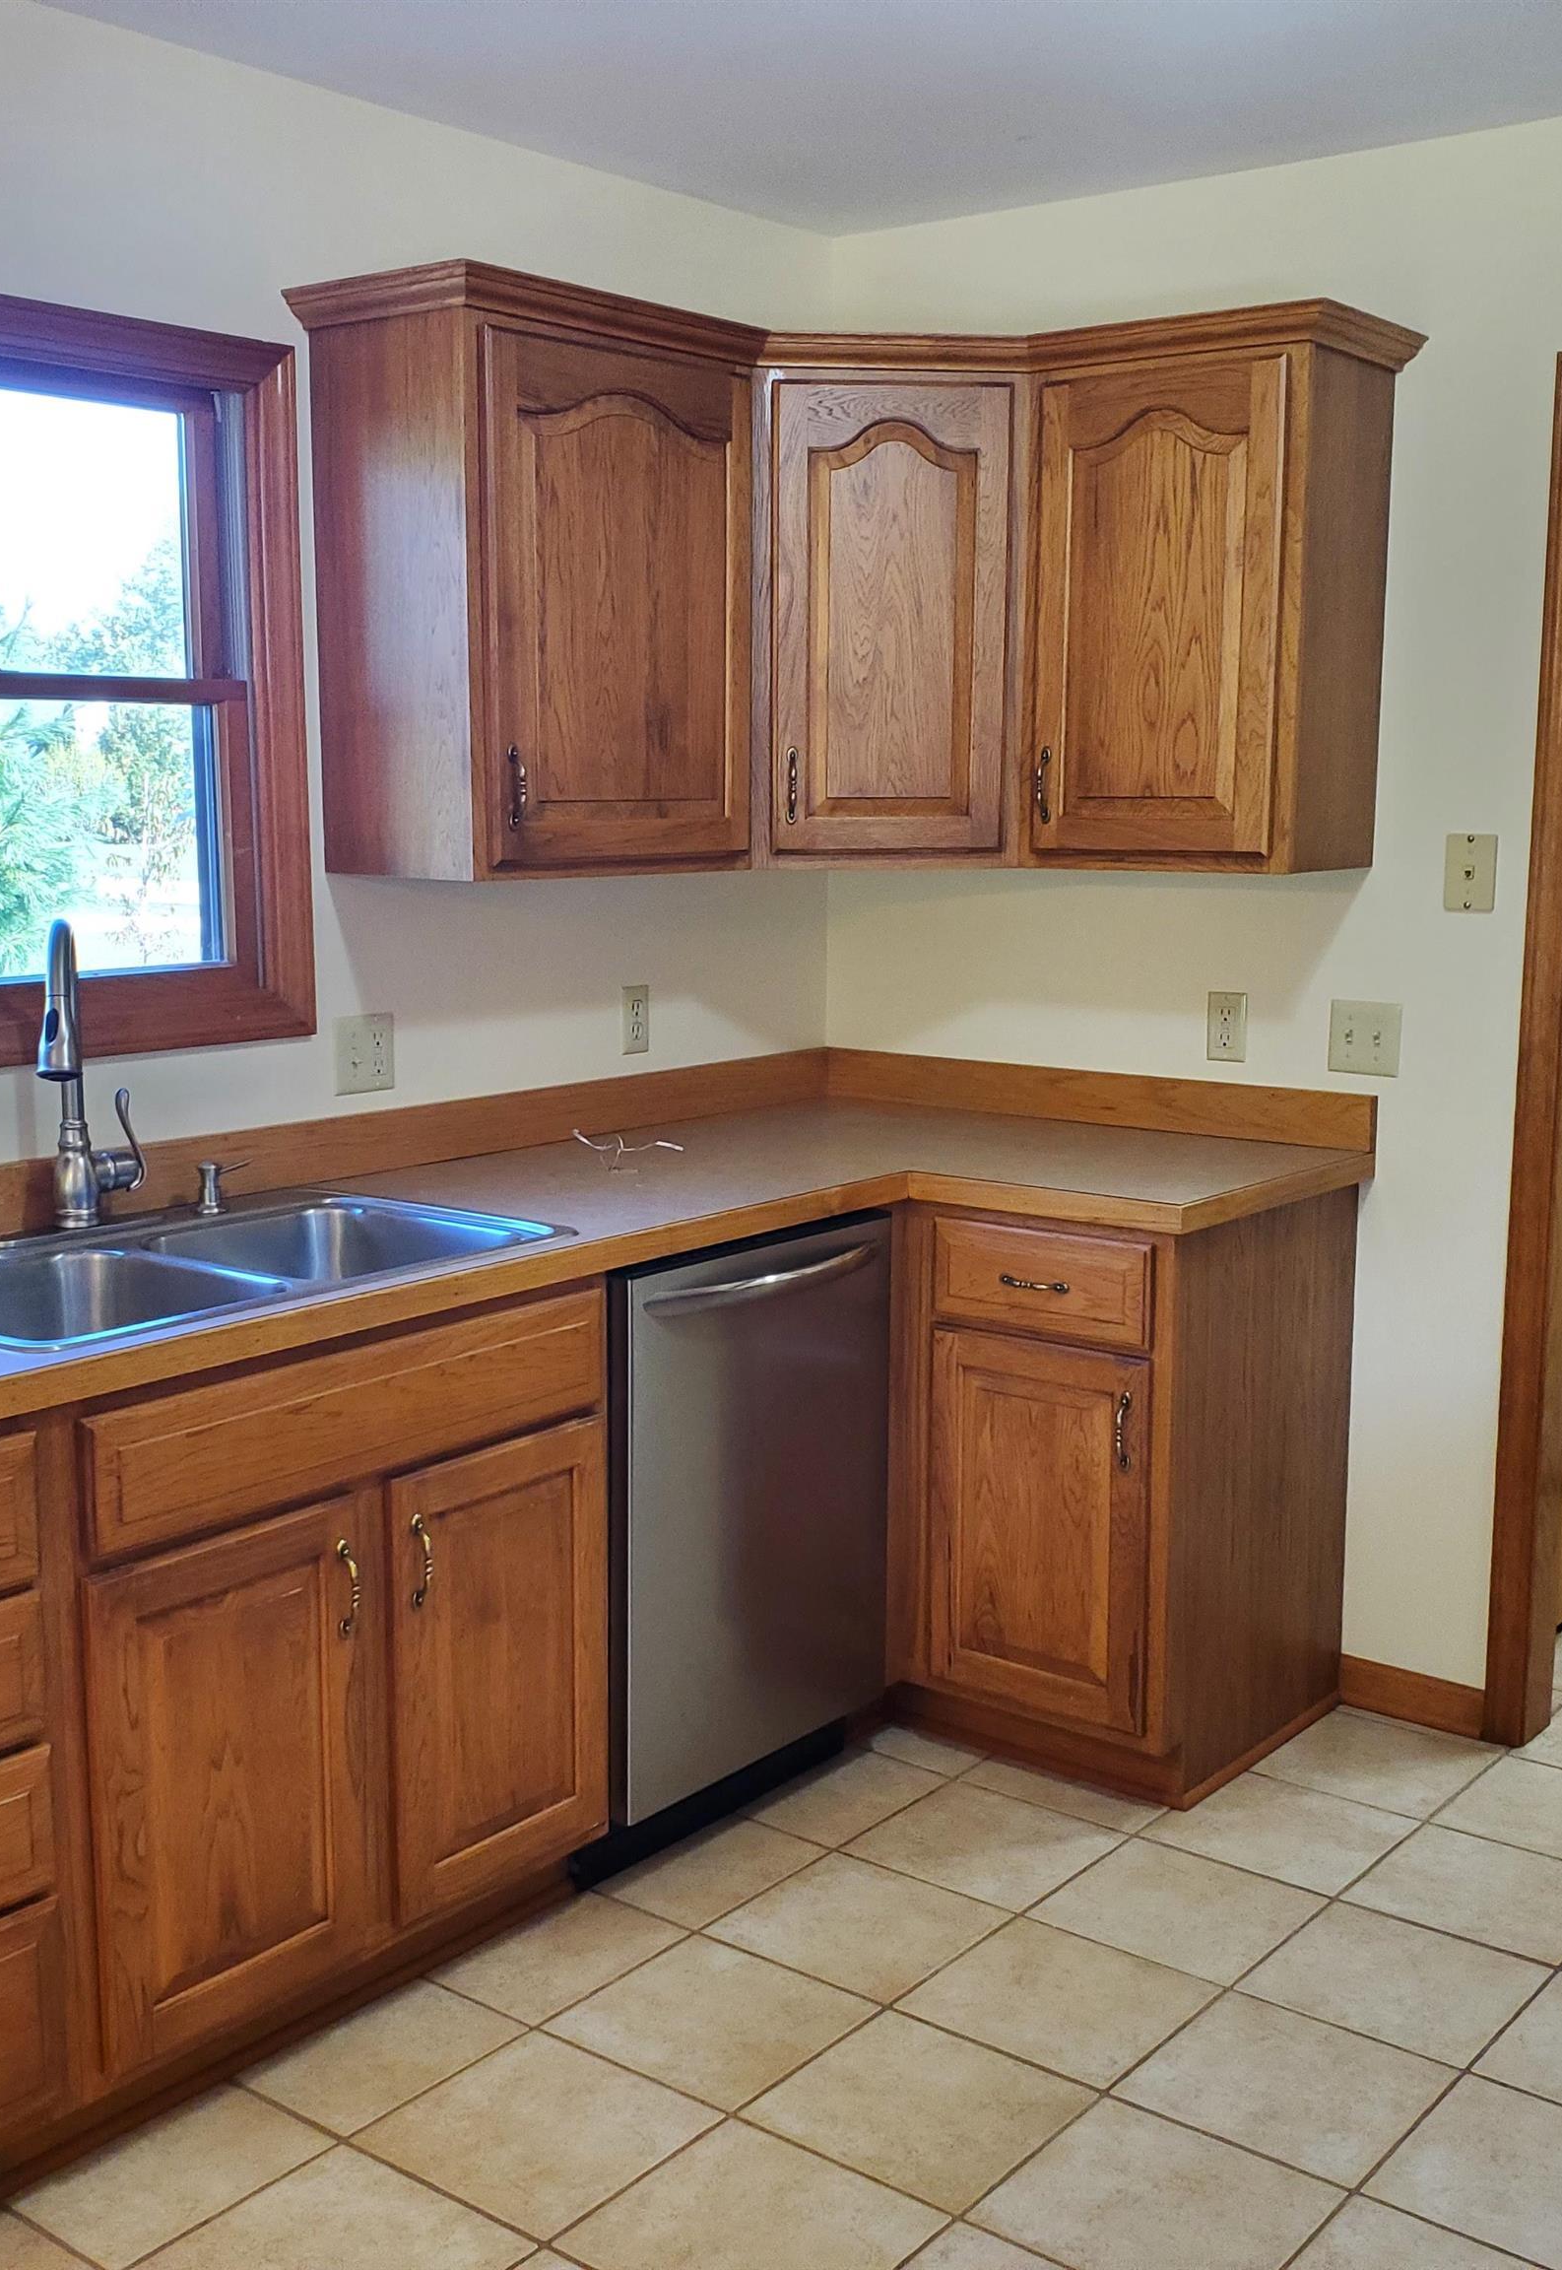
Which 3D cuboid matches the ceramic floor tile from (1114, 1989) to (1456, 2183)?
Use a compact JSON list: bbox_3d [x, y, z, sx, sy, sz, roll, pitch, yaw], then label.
[{"bbox_3d":[0.590,1.107,2.646,0.304,0.010,0.298,6,10,38],"label":"ceramic floor tile"}]

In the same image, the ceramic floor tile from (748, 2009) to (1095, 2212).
[{"bbox_3d":[0.159,1.117,2.605,0.303,0.010,0.297,6,11,39],"label":"ceramic floor tile"}]

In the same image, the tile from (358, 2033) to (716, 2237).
[{"bbox_3d":[-0.272,1.125,2.564,0.303,0.010,0.297,6,11,39],"label":"tile"}]

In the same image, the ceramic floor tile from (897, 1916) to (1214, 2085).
[{"bbox_3d":[0.344,1.068,2.798,0.295,0.010,0.295,6,10,38],"label":"ceramic floor tile"}]

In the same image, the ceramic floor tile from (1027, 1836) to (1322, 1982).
[{"bbox_3d":[0.530,1.034,3.028,0.295,0.010,0.295,6,10,38],"label":"ceramic floor tile"}]

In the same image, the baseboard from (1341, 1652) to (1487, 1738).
[{"bbox_3d":[1.024,0.910,3.688,0.244,0.081,0.014,6,10,38],"label":"baseboard"}]

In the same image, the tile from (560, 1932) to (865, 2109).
[{"bbox_3d":[-0.083,1.090,2.796,0.303,0.010,0.297,6,11,39],"label":"tile"}]

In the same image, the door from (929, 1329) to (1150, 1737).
[{"bbox_3d":[0.395,0.592,3.458,0.382,0.568,0.025,7,11,38],"label":"door"}]

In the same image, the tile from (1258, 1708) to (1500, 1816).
[{"bbox_3d":[0.923,0.977,3.528,0.293,0.010,0.297,6,11,39],"label":"tile"}]

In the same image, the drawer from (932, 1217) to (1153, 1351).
[{"bbox_3d":[0.496,0.189,3.385,0.363,0.153,0.460,6,10,38],"label":"drawer"}]

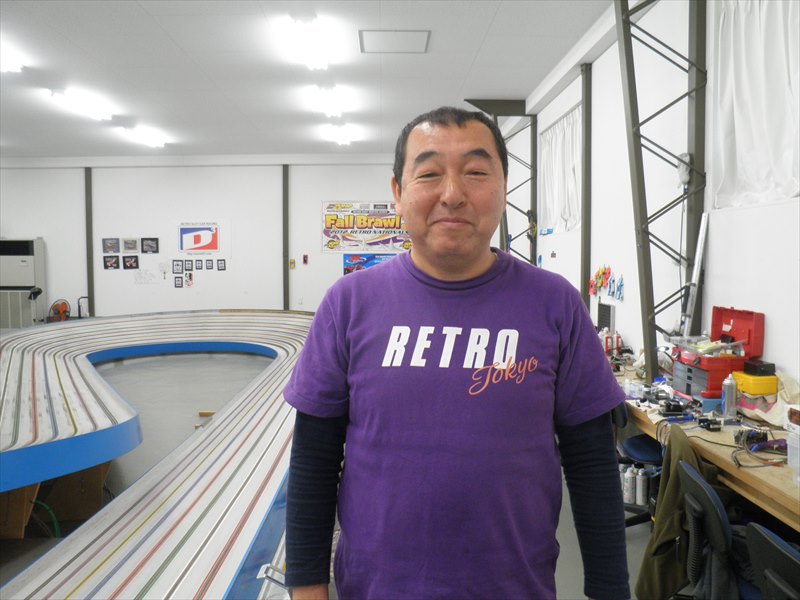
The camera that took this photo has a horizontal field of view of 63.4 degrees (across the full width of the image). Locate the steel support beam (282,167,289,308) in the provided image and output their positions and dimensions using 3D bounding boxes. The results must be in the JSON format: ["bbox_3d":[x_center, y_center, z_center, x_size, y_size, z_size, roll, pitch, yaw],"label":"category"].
[{"bbox_3d":[-2.024,-0.865,11.526,0.100,3.066,0.057,-1,4,-1],"label":"steel support beam"}]

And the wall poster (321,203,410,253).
[{"bbox_3d":[-0.505,-1.289,11.544,1.733,0.936,0.012,-1,4,-1],"label":"wall poster"}]

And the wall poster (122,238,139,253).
[{"bbox_3d":[-4.783,-0.957,11.489,0.290,0.273,0.020,-1,4,-1],"label":"wall poster"}]

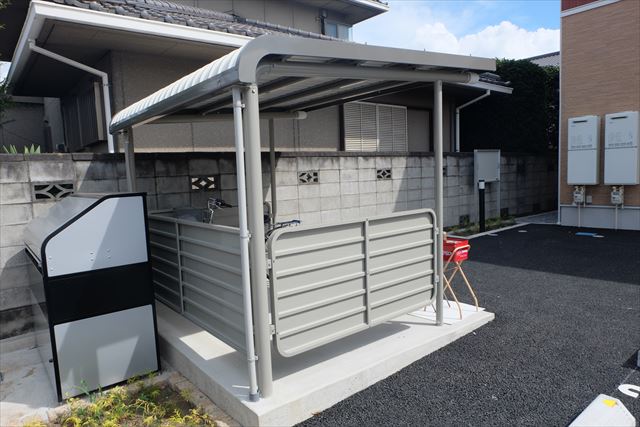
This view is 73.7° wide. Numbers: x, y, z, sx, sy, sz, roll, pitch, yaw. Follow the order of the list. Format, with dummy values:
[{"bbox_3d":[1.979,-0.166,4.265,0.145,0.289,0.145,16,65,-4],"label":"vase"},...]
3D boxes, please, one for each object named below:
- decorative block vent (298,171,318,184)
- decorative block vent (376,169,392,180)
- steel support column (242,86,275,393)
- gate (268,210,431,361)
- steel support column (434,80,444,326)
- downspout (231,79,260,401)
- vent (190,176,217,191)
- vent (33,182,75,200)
[{"bbox_3d":[-0.192,-0.522,6.284,0.390,0.190,0.100,-7,8,-38],"label":"decorative block vent"},{"bbox_3d":[1.058,-0.670,7.273,0.390,0.190,0.100,-7,8,-38],"label":"decorative block vent"},{"bbox_3d":[-0.366,0.178,2.511,0.088,1.834,0.088,-7,7,-37],"label":"steel support column"},{"bbox_3d":[0.321,0.424,3.052,1.540,0.815,0.045,-7,7,-37],"label":"gate"},{"bbox_3d":[0.977,-0.062,3.513,0.063,2.008,0.063,-7,7,-37],"label":"steel support column"},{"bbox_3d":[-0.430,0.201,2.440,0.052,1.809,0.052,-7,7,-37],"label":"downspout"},{"bbox_3d":[-1.441,-0.375,5.295,0.390,0.190,0.100,-7,8,-38],"label":"vent"},{"bbox_3d":[-2.690,-0.227,4.306,0.390,0.190,0.100,-7,8,-38],"label":"vent"}]

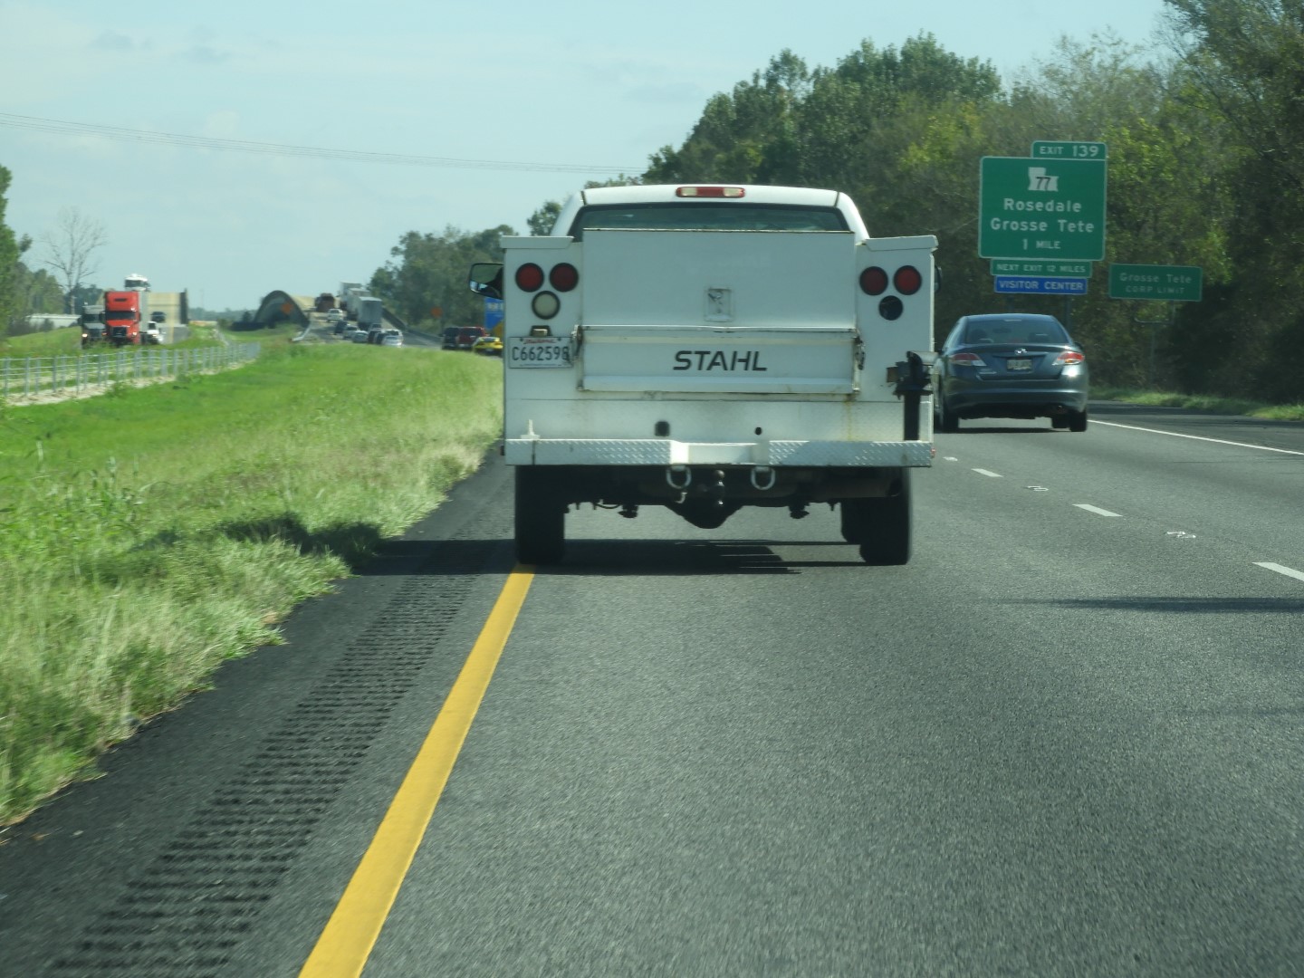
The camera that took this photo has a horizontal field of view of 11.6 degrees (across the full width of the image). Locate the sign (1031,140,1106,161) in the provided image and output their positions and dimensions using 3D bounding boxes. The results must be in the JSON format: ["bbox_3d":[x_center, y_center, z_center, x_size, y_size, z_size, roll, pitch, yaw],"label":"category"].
[{"bbox_3d":[15.244,-12.370,234.000,2.740,0.630,0.060,2,1,2],"label":"sign"}]

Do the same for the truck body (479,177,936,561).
[{"bbox_3d":[0.300,-0.640,33.350,2.250,1.950,5.850,0,1,0],"label":"truck body"}]

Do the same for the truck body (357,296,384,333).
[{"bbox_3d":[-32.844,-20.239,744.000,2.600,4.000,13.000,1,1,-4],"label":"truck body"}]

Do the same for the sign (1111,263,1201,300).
[{"bbox_3d":[13.373,-5.498,170.000,2.440,0.910,0.050,2,1,2],"label":"sign"}]

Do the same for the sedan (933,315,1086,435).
[{"bbox_3d":[4.560,-1.470,81.700,1.860,1.470,4.900,0,1,0],"label":"sedan"}]

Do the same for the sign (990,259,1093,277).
[{"bbox_3d":[14.231,-8.059,234.000,3.680,0.610,0.060,2,1,2],"label":"sign"}]

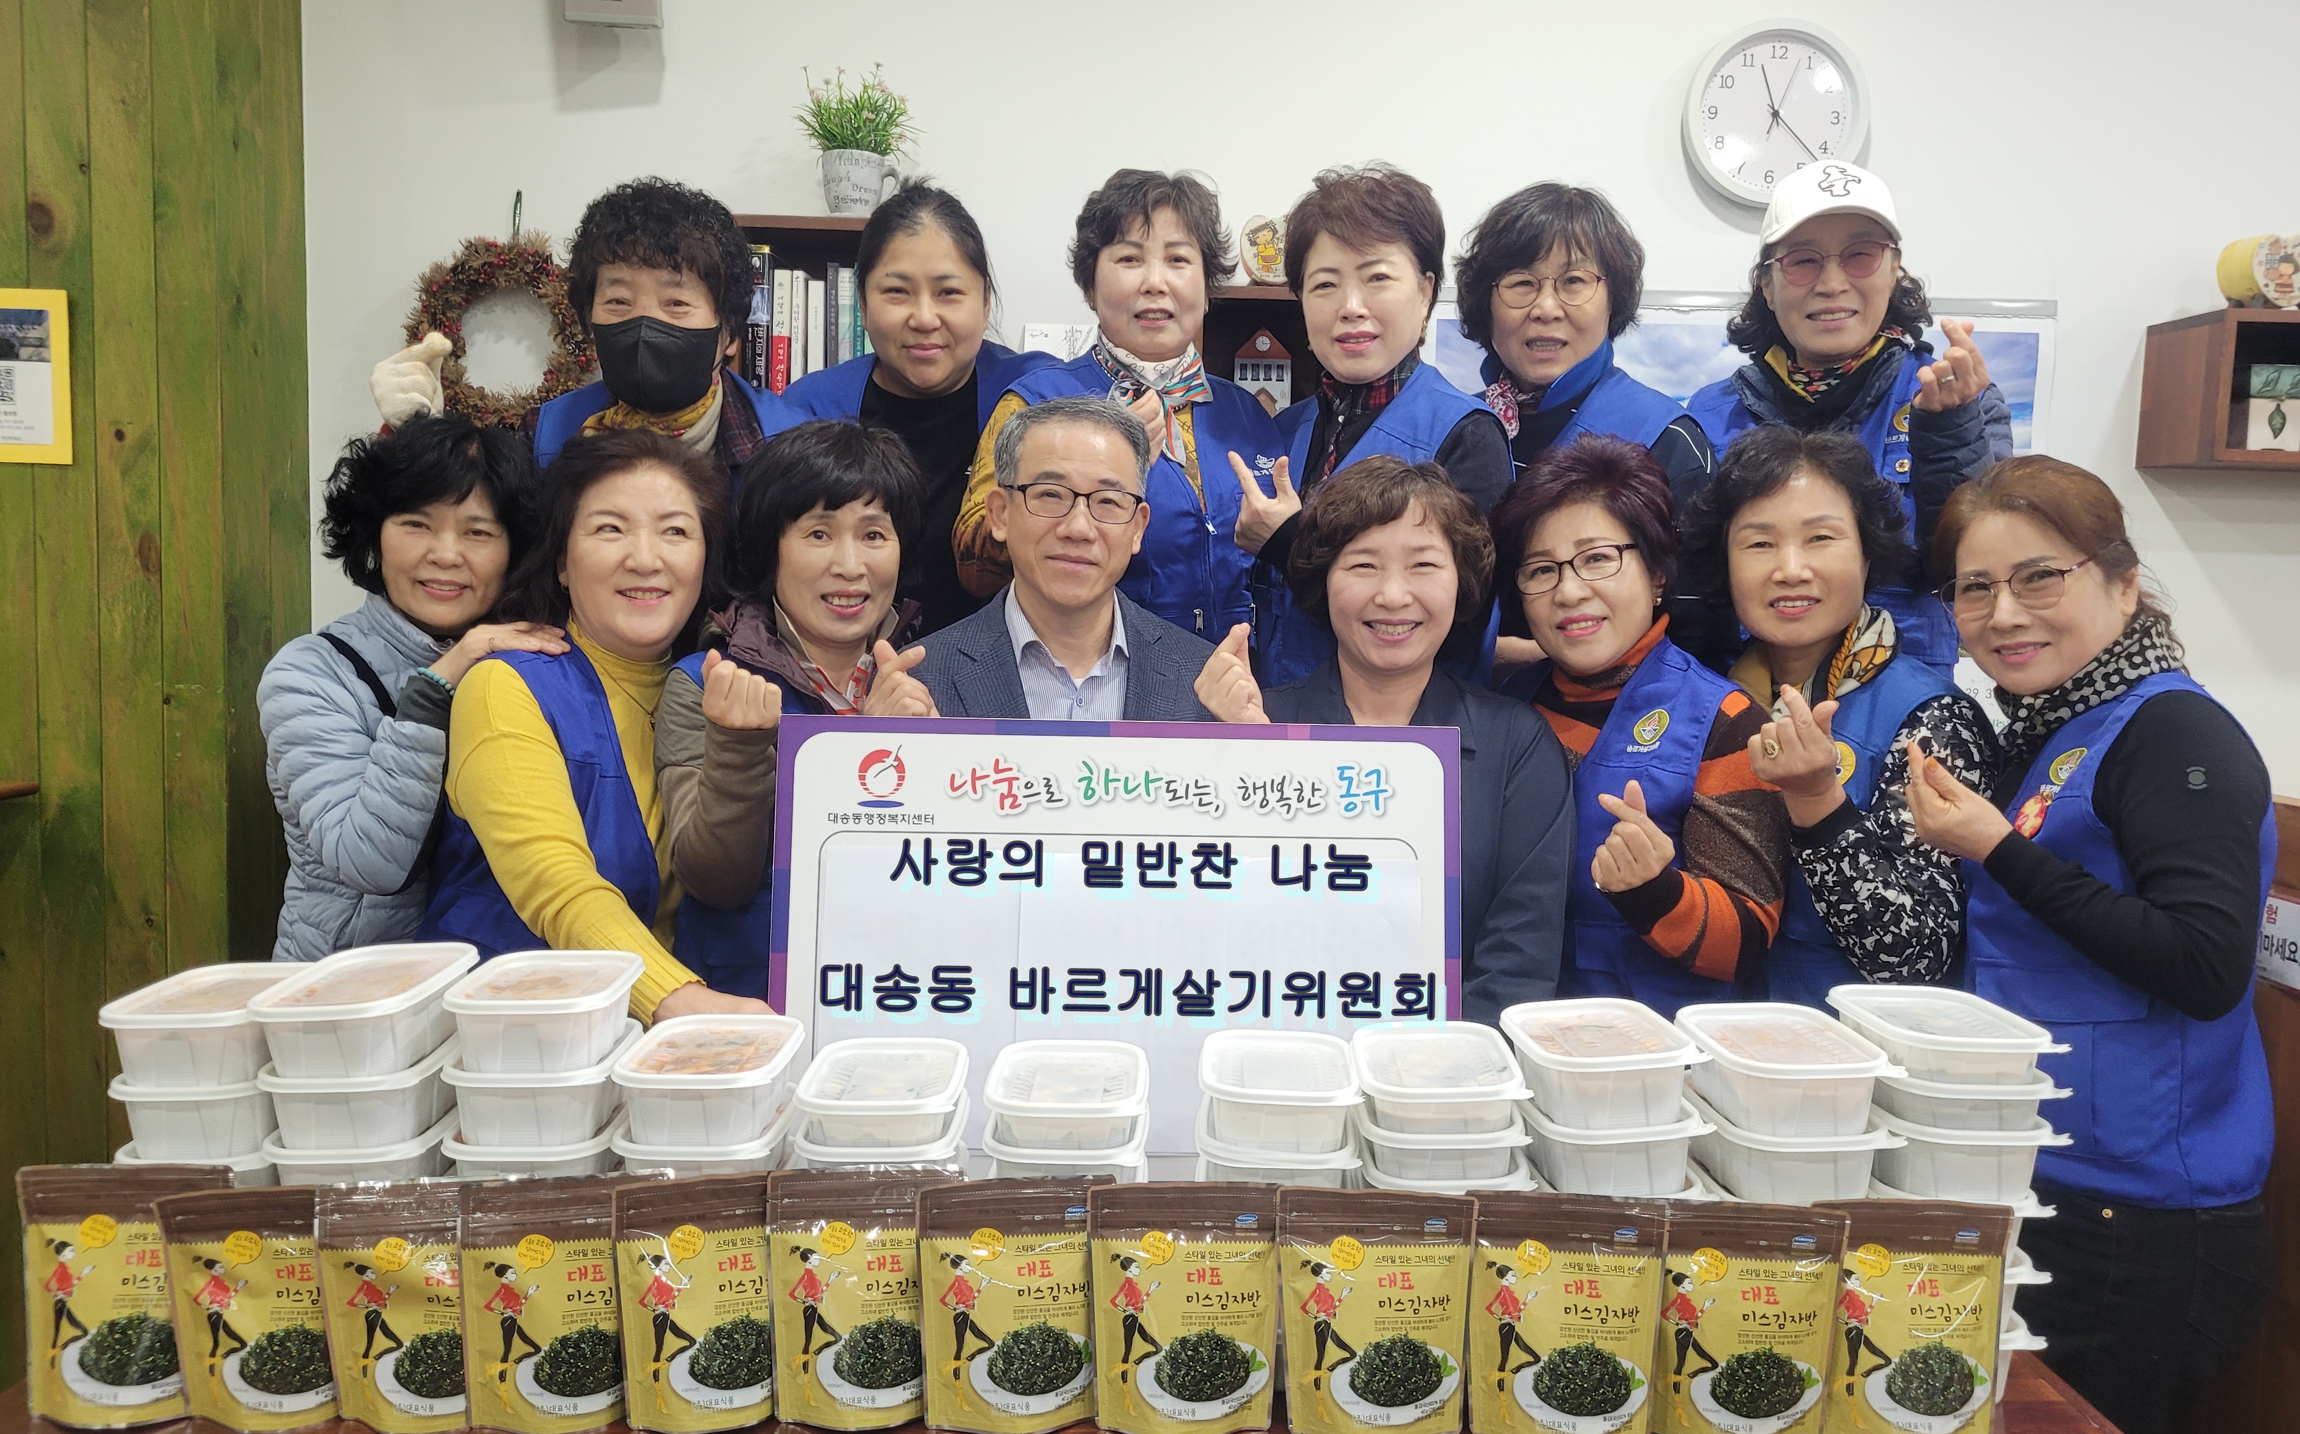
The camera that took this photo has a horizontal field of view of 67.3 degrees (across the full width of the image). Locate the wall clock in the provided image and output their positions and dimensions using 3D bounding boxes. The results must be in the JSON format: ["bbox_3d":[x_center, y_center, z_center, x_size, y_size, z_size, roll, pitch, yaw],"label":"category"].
[{"bbox_3d":[0.990,-0.953,2.730,0.288,0.288,0.045,1,5,-1],"label":"wall clock"}]

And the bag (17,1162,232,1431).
[{"bbox_3d":[-0.742,0.419,1.259,0.142,0.177,0.050,1,0,-6],"label":"bag"}]

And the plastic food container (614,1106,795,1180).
[{"bbox_3d":[-0.375,0.365,1.487,0.134,0.059,0.202,1,4,-1],"label":"plastic food container"}]

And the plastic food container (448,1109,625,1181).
[{"bbox_3d":[-0.519,0.367,1.496,0.134,0.061,0.202,1,4,-4],"label":"plastic food container"}]

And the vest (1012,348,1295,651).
[{"bbox_3d":[0.006,-0.155,2.170,0.400,0.600,0.260,1,5,-5],"label":"vest"}]

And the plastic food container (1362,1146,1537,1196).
[{"bbox_3d":[0.244,0.370,1.436,0.140,0.041,0.202,1,4,6],"label":"plastic food container"}]

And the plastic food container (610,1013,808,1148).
[{"bbox_3d":[-0.374,0.309,1.482,0.134,0.059,0.202,1,4,-1],"label":"plastic food container"}]

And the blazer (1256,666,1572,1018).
[{"bbox_3d":[0.237,0.240,1.767,0.410,0.600,0.280,2,5,5],"label":"blazer"}]

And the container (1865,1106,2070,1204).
[{"bbox_3d":[0.626,0.331,1.387,0.130,0.058,0.182,2,5,1],"label":"container"}]

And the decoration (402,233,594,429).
[{"bbox_3d":[-0.973,-0.573,2.580,0.285,0.290,0.060,1,4,-1],"label":"decoration"}]

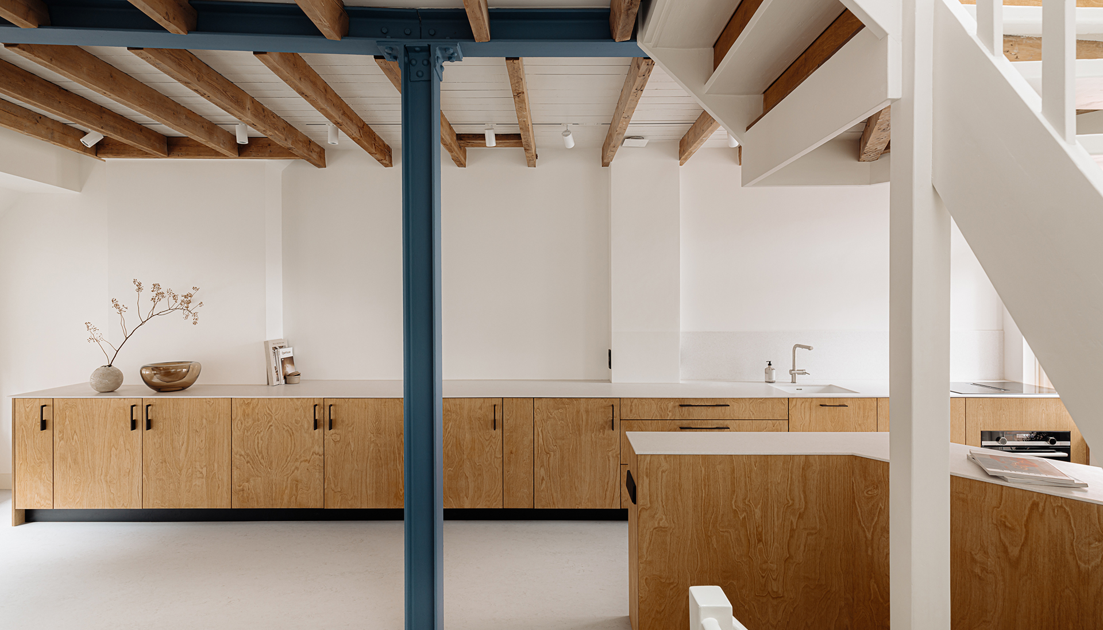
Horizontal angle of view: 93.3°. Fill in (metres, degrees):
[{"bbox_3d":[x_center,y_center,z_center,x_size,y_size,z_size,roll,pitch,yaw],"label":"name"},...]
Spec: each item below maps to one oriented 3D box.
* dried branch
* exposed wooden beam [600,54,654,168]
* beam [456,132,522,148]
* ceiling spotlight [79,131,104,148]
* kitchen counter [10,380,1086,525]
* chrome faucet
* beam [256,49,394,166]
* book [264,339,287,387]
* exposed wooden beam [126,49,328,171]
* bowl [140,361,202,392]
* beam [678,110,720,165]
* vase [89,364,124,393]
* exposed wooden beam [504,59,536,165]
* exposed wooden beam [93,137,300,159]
[{"bbox_3d":[-2.915,0.072,3.751,0.810,0.655,0.300,0,1,0],"label":"dried branch"},{"bbox_3d":[0.457,-1.300,3.361,0.065,0.153,1.950,0,1,0],"label":"exposed wooden beam"},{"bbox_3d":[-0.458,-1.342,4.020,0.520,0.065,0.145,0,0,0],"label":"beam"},{"bbox_3d":[-3.279,-1.258,3.720,0.068,0.120,0.068,0,-38,44],"label":"ceiling spotlight"},{"bbox_3d":[-0.010,0.988,3.931,7.300,0.880,0.780,0,1,0],"label":"kitchen counter"},{"bbox_3d":[1.983,0.390,4.090,0.145,0.310,0.240,0,0,-9],"label":"chrome faucet"},{"bbox_3d":[-1.355,-1.300,3.361,0.065,0.153,1.950,0,1,0],"label":"beam"},{"bbox_3d":[-2.170,0.374,4.135,0.037,0.345,0.280,-7,0,0],"label":"book"},{"bbox_3d":[-1.898,-1.293,3.330,0.065,0.153,1.980,0,0,0],"label":"exposed wooden beam"},{"bbox_3d":[-2.752,0.449,3.780,0.360,0.195,0.360,0,0,0],"label":"bowl"},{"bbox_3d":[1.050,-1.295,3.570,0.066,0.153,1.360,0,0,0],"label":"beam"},{"bbox_3d":[-3.190,0.455,3.750,0.185,0.190,0.185,0,1,0],"label":"vase"},{"bbox_3d":[-0.171,-1.300,3.361,0.065,0.153,1.950,0,1,0],"label":"exposed wooden beam"},{"bbox_3d":[-2.725,-1.301,4.034,1.570,0.155,0.065,0,1,0],"label":"exposed wooden beam"}]

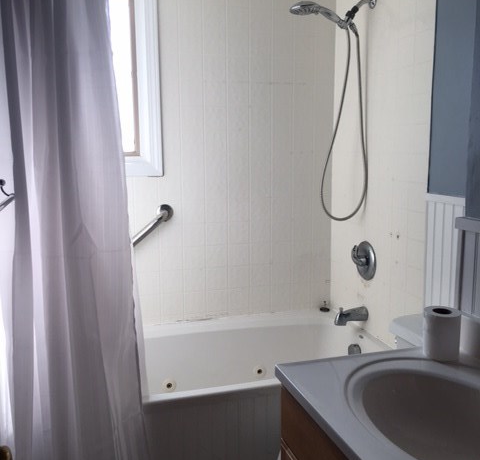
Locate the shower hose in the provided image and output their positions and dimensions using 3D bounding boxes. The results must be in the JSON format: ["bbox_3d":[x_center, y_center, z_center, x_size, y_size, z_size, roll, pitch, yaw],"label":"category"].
[{"bbox_3d":[0.446,-0.429,2.247,0.225,0.800,0.050,-3,9,-16],"label":"shower hose"}]

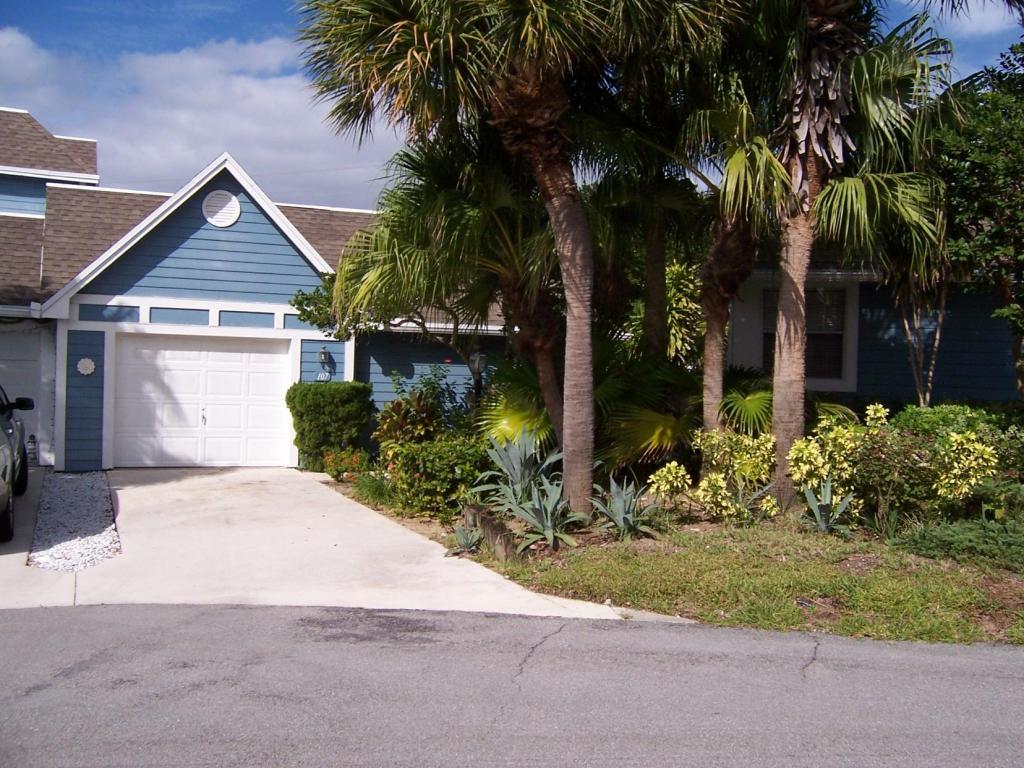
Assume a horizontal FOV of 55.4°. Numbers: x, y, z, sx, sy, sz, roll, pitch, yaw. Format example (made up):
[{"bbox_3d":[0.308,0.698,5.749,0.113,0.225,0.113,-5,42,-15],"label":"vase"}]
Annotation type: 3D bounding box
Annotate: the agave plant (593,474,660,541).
[{"bbox_3d":[1.046,1.148,9.000,0.660,0.580,0.660,1,0,0],"label":"agave plant"}]

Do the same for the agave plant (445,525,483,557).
[{"bbox_3d":[-0.400,1.338,8.400,0.320,0.280,0.320,1,0,0],"label":"agave plant"}]

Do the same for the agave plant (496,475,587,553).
[{"bbox_3d":[0.255,1.112,8.450,0.800,0.680,0.800,1,0,0],"label":"agave plant"}]

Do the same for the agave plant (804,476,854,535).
[{"bbox_3d":[2.950,1.133,9.100,0.480,0.530,0.460,1,0,0],"label":"agave plant"}]

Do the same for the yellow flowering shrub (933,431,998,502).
[{"bbox_3d":[4.553,0.878,9.800,0.680,0.820,0.660,1,0,0],"label":"yellow flowering shrub"}]

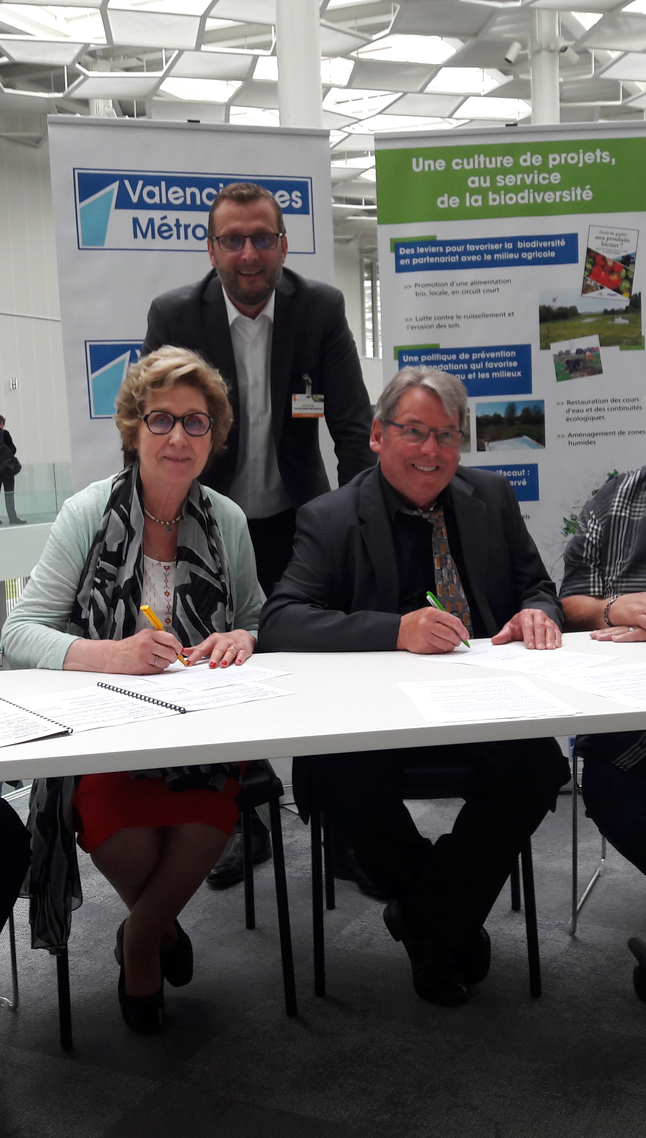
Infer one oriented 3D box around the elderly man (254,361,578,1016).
[{"bbox_3d":[0.173,0.243,2.467,0.570,1.280,0.700,-2,6,-3],"label":"elderly man"}]

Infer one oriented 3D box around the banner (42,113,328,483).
[{"bbox_3d":[-0.345,-0.282,3.760,0.850,2.100,0.200,-4,6,-18],"label":"banner"}]

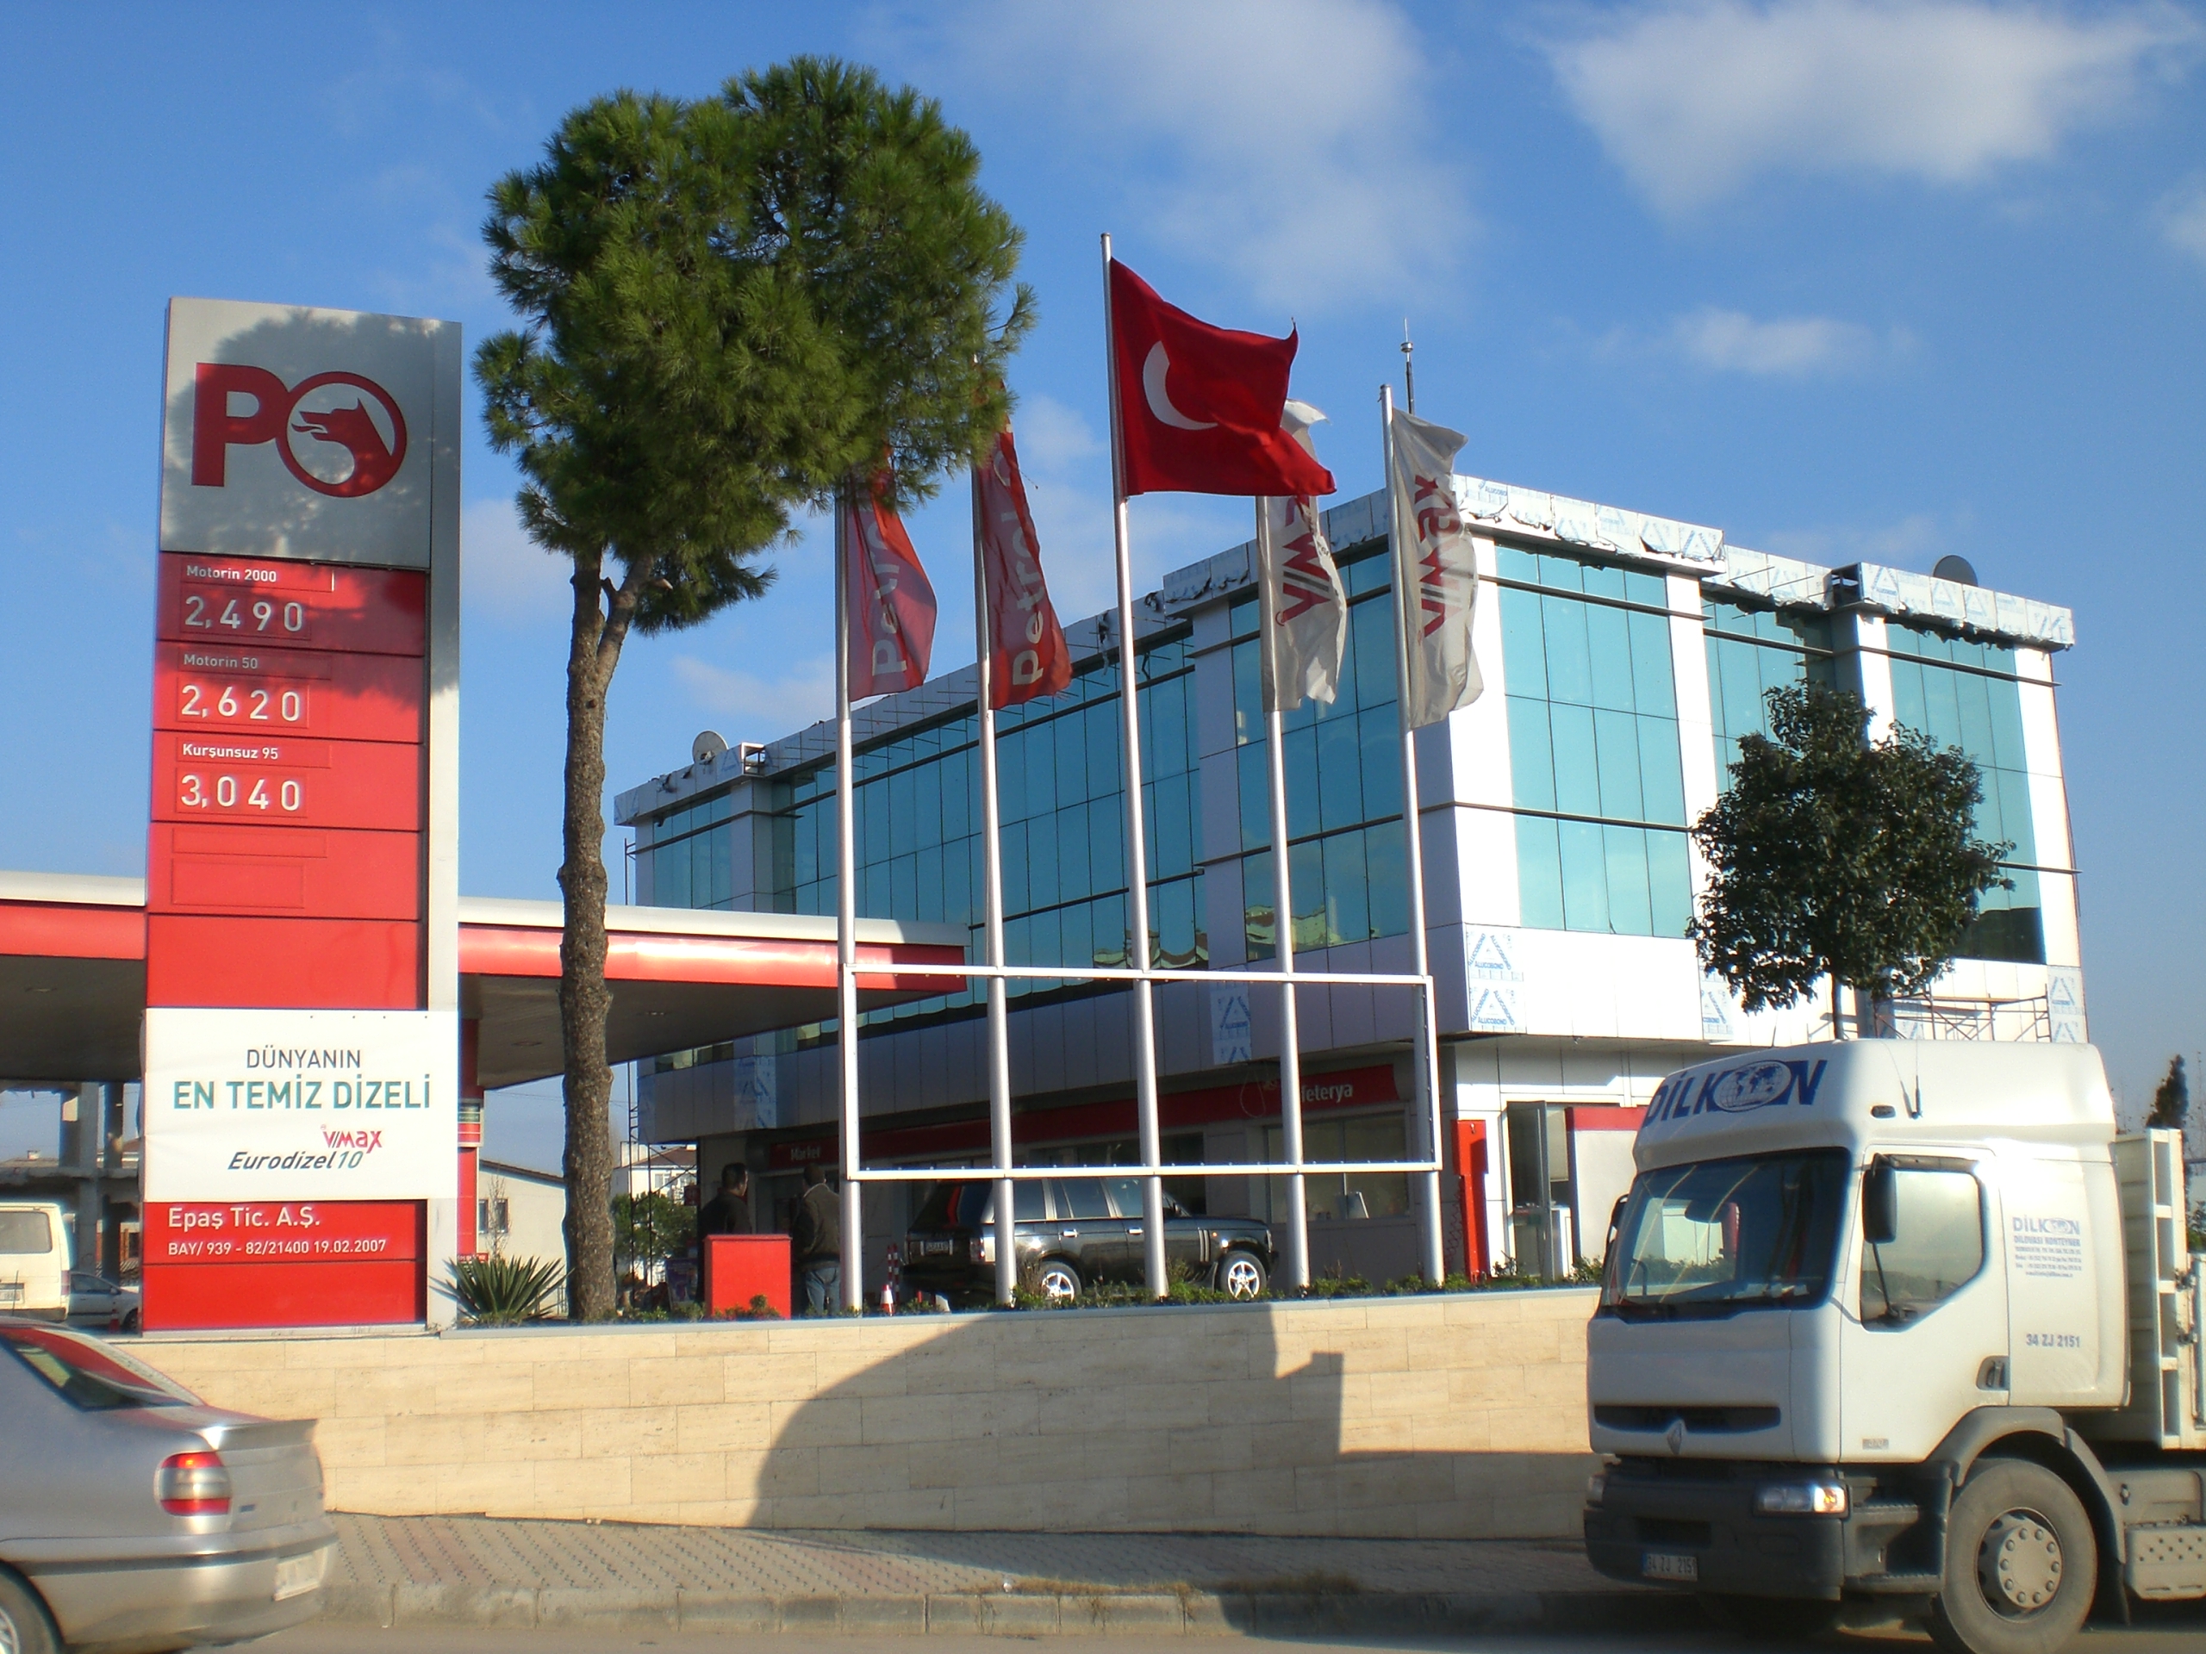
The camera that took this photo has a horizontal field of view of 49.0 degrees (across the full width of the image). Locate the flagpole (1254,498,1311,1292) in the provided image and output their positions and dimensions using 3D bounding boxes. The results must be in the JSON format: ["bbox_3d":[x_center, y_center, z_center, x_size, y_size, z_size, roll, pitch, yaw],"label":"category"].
[{"bbox_3d":[1.322,-0.043,18.424,0.125,7.150,0.125,1,-10,-17],"label":"flagpole"}]

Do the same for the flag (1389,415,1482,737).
[{"bbox_3d":[2.594,-2.035,18.932,0.800,2.549,0.350,-10,-13,39],"label":"flag"}]

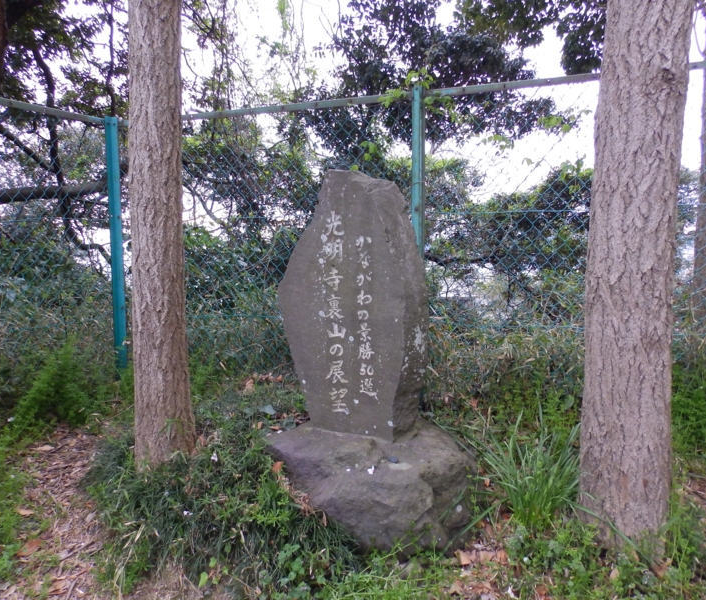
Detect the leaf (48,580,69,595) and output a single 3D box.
[{"bbox_3d":[-0.954,0.928,1.647,0.045,0.018,0.062,13,22,36],"label":"leaf"}]

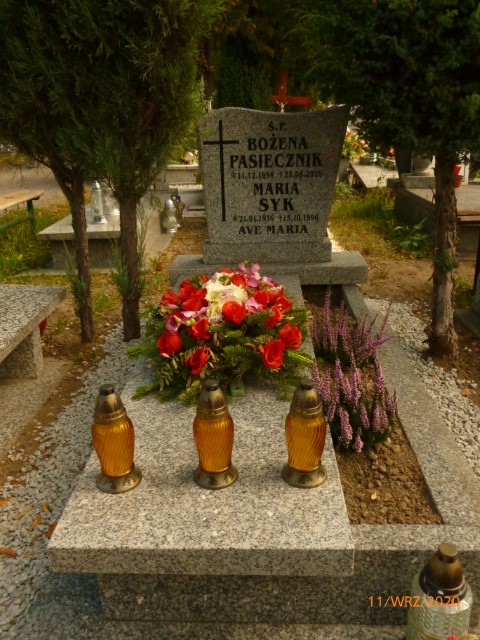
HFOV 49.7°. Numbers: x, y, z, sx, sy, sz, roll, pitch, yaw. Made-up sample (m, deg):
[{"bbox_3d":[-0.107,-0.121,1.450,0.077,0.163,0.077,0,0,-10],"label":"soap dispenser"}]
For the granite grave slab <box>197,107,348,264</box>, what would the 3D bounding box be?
[{"bbox_3d":[0.152,-0.629,2.466,0.674,0.715,0.115,-1,23,3],"label":"granite grave slab"}]

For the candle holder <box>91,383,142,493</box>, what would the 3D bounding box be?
[{"bbox_3d":[-0.279,0.250,1.138,0.102,0.241,0.102,-1,23,3],"label":"candle holder"}]

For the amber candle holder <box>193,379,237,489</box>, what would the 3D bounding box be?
[{"bbox_3d":[-0.057,0.241,1.141,0.102,0.241,0.102,-1,23,3],"label":"amber candle holder"}]

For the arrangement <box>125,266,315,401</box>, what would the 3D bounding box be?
[{"bbox_3d":[-0.059,0.001,1.632,0.572,0.301,0.478,-1,23,3],"label":"arrangement"}]

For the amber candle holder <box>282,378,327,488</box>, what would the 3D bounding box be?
[{"bbox_3d":[0.145,0.239,1.132,0.102,0.241,0.102,-1,23,3],"label":"amber candle holder"}]

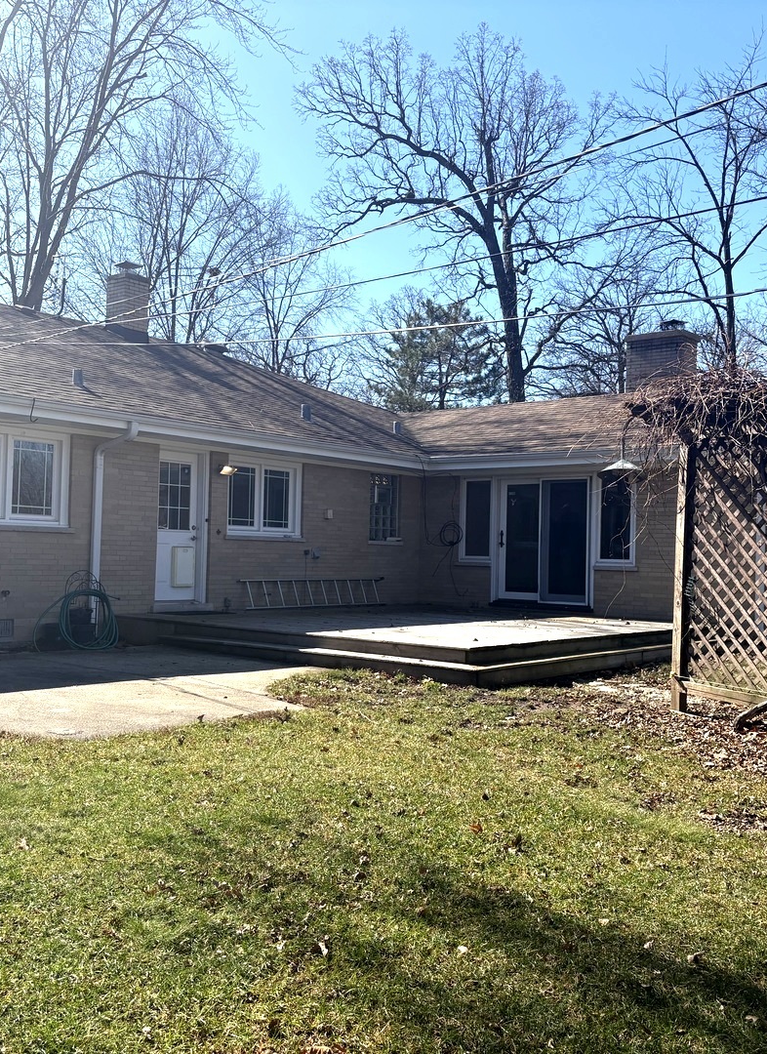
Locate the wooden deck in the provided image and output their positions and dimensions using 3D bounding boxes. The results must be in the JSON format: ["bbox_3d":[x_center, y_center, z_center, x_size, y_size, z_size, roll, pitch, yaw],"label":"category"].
[{"bbox_3d":[0.716,1.417,14.044,5.590,0.310,6.670,1,-2,38],"label":"wooden deck"}]

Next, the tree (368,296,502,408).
[{"bbox_3d":[2.129,-3.900,46.000,6.200,12.500,6.200,2,-1,3],"label":"tree"}]

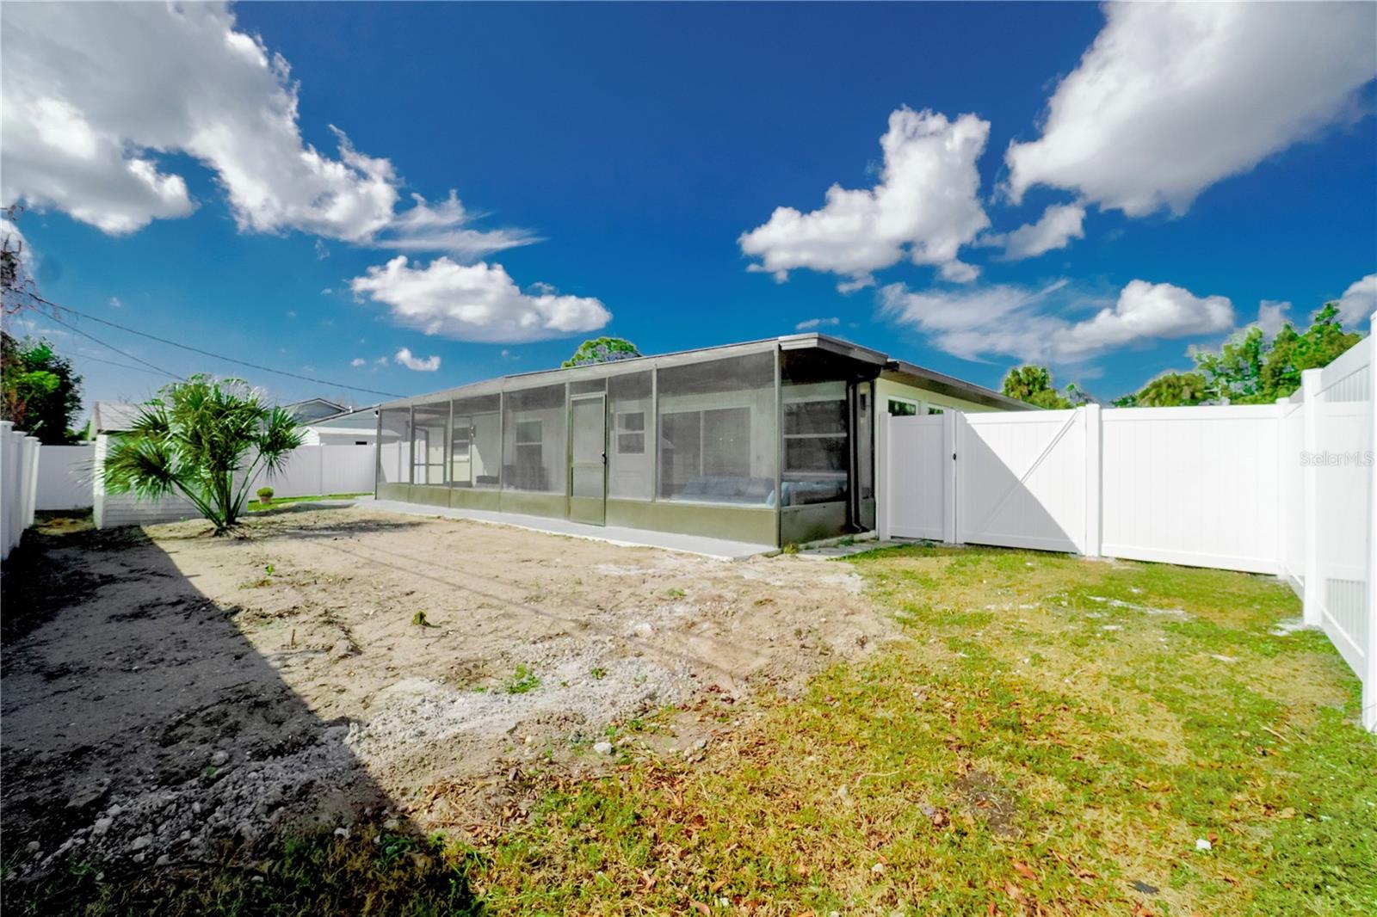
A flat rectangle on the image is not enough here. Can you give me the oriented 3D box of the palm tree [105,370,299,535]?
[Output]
[{"bbox_3d":[-8.500,-0.070,10.250,2.900,2.850,2.800,0,0,-40],"label":"palm tree"}]

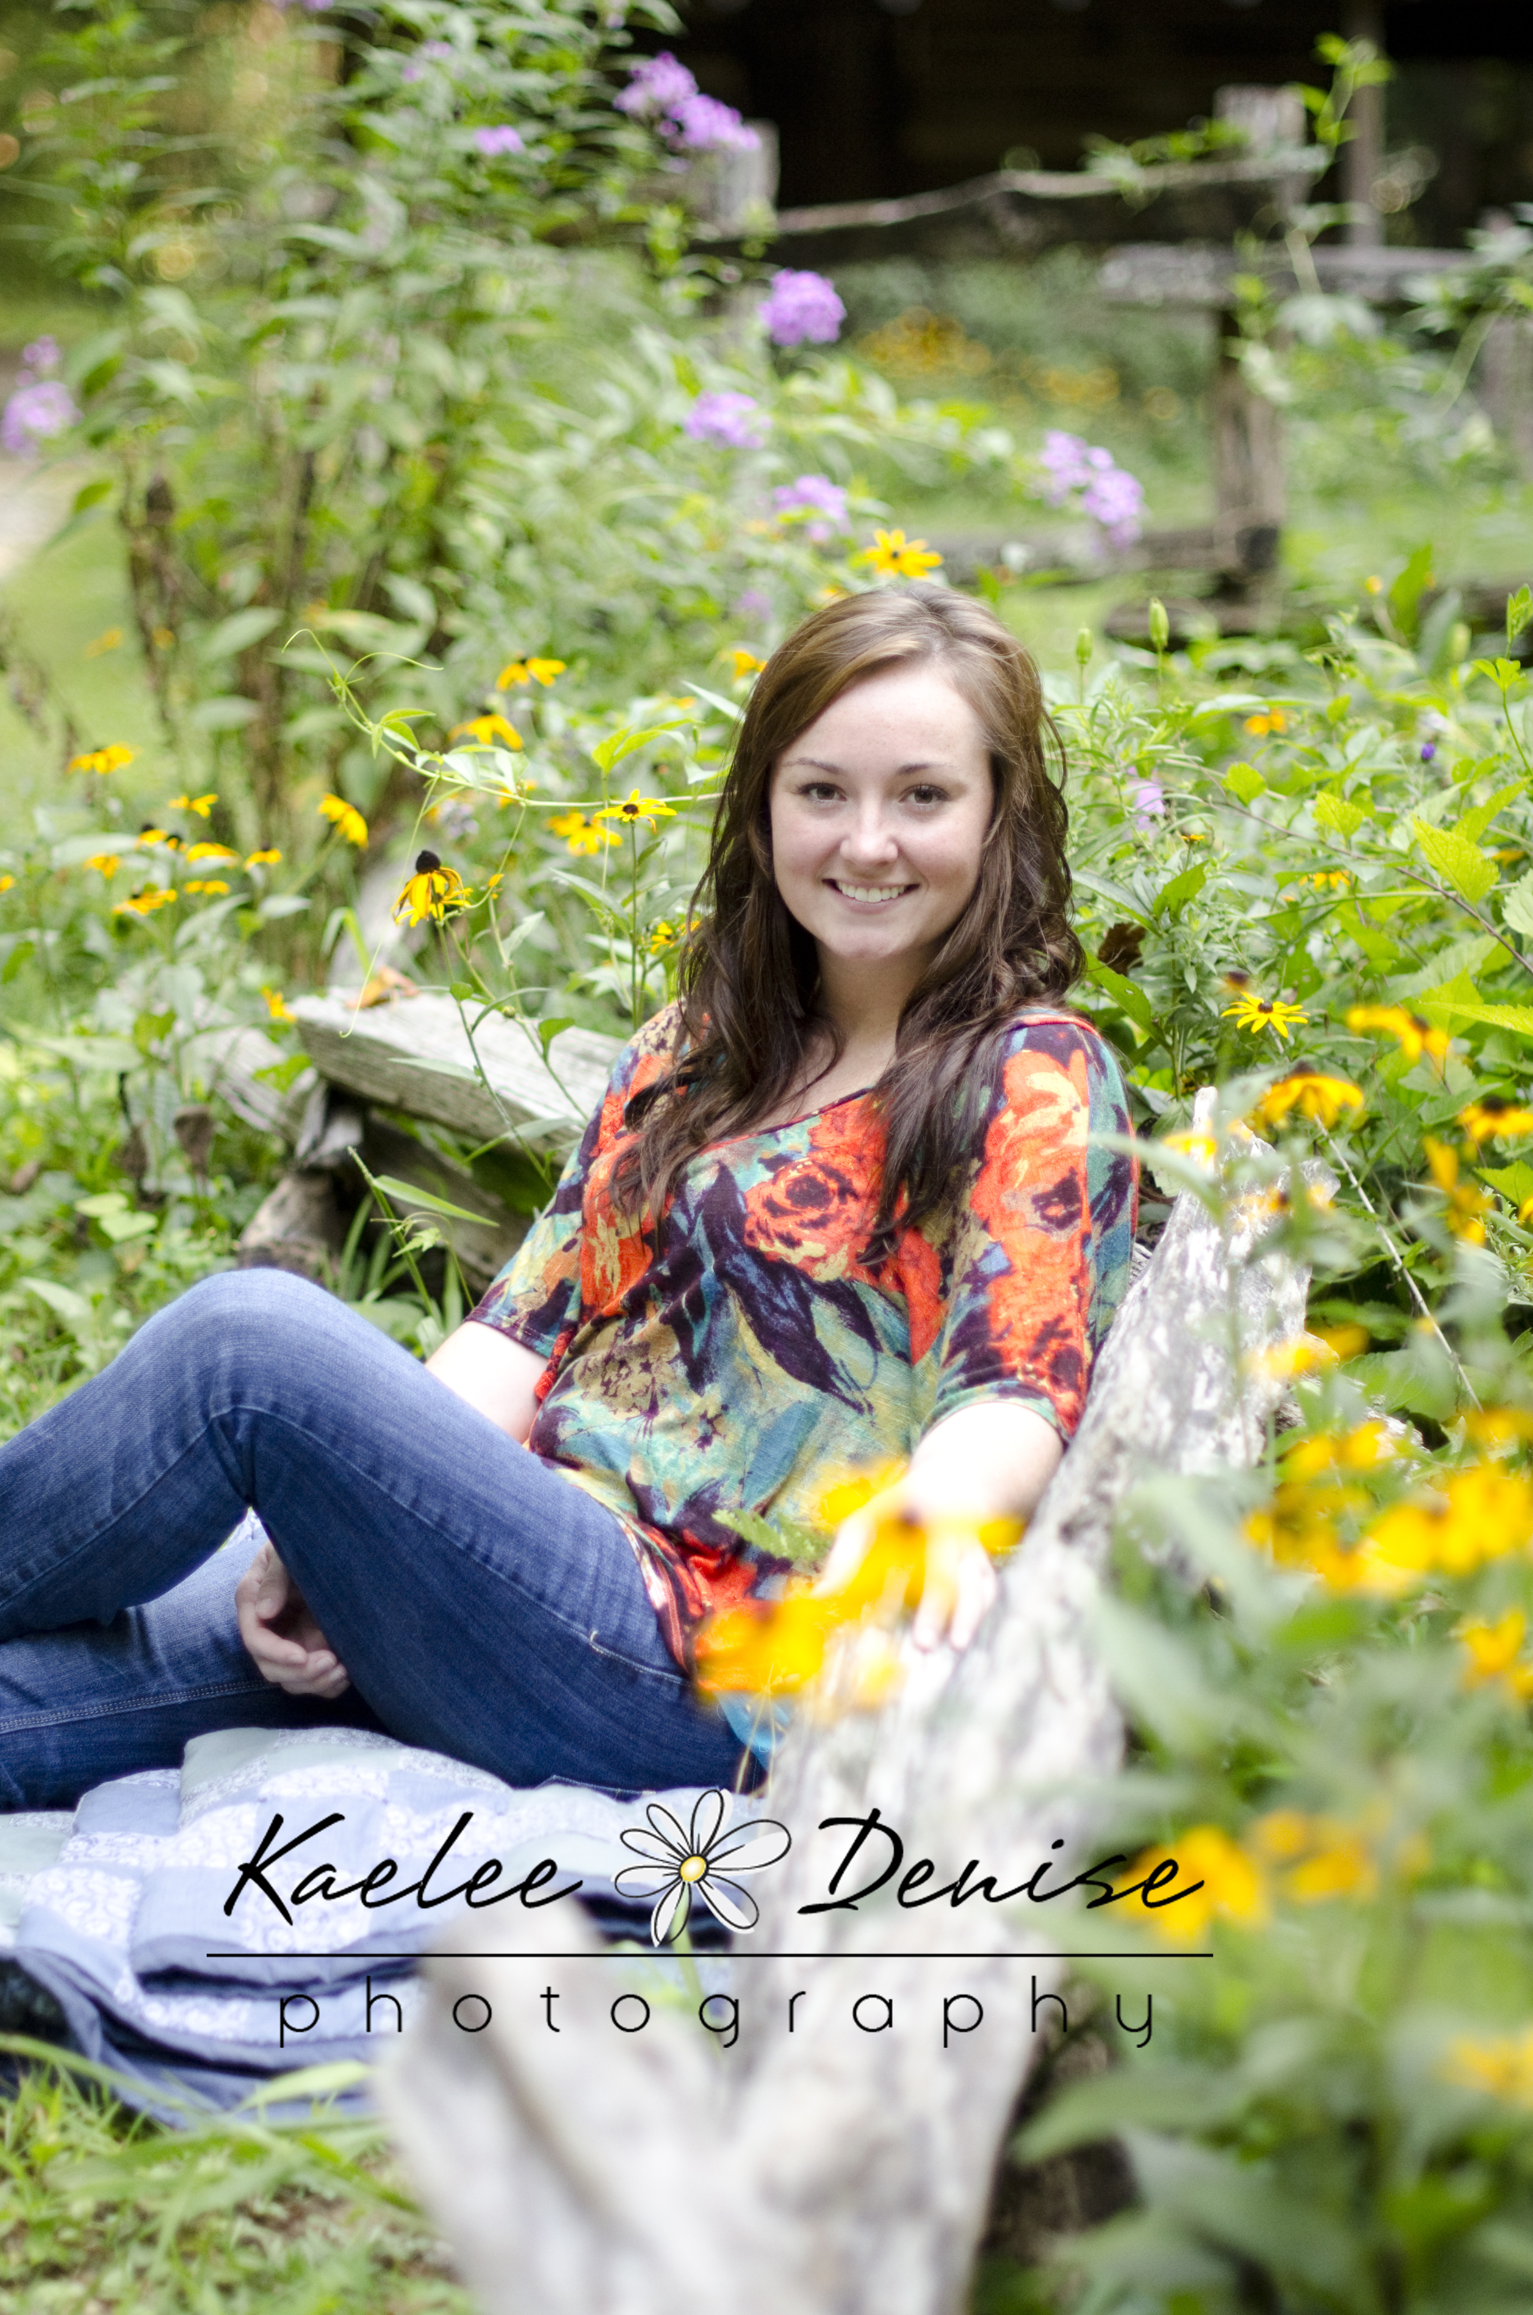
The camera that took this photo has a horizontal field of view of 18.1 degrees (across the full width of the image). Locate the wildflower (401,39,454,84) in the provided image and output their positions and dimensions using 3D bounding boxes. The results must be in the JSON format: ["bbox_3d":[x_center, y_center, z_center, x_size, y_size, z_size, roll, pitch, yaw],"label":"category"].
[{"bbox_3d":[-0.331,-1.070,4.700,0.052,0.045,0.050,-1,13,-4],"label":"wildflower"}]

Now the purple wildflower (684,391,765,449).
[{"bbox_3d":[-0.043,-0.750,4.900,0.080,0.057,0.075,0,13,0],"label":"purple wildflower"}]

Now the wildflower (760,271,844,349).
[{"bbox_3d":[0.036,-0.872,4.950,0.084,0.077,0.080,0,13,0],"label":"wildflower"}]

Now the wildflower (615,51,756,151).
[{"bbox_3d":[-0.084,-1.119,5.100,0.148,0.105,0.100,0,13,0],"label":"wildflower"}]

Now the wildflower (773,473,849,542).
[{"bbox_3d":[0.044,-0.642,4.750,0.076,0.066,0.074,0,13,0],"label":"wildflower"}]

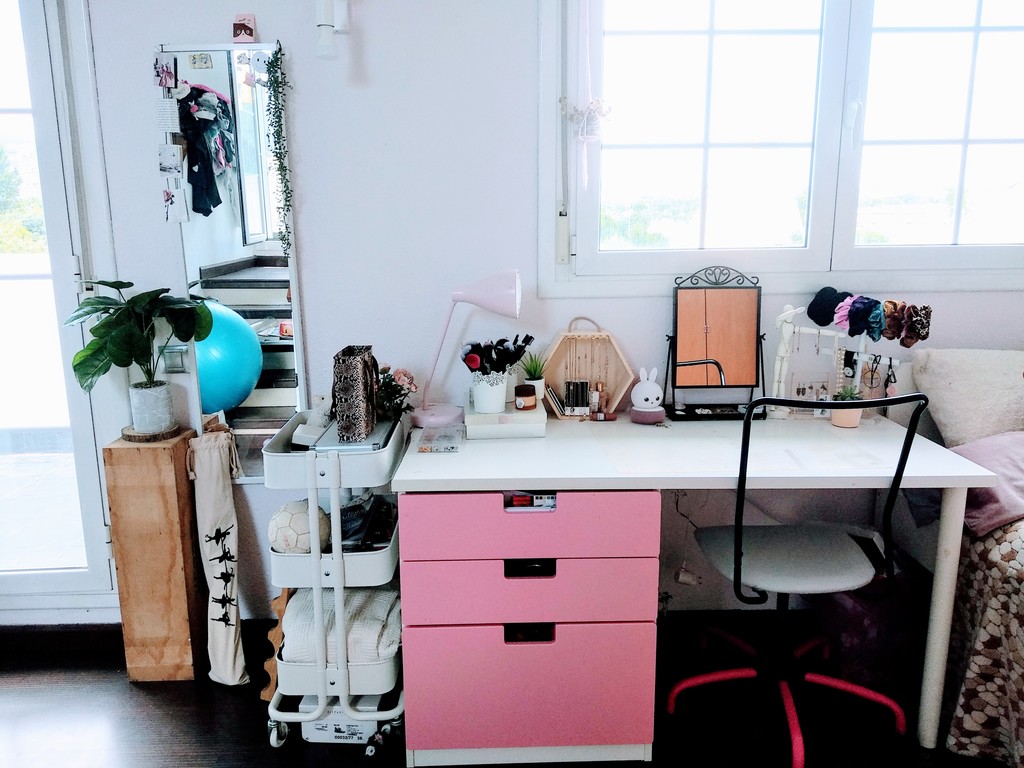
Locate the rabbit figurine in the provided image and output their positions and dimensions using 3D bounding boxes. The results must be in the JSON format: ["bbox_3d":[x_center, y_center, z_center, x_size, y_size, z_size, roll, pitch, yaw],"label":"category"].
[{"bbox_3d":[0.405,0.034,2.281,0.103,0.156,0.100,-2,11,-8],"label":"rabbit figurine"}]

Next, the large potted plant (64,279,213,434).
[{"bbox_3d":[-1.056,-0.076,2.187,0.410,0.440,0.340,0,11,-1],"label":"large potted plant"}]

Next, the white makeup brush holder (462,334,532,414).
[{"bbox_3d":[-0.038,-0.031,2.136,0.195,0.212,0.160,0,11,0],"label":"white makeup brush holder"}]

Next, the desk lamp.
[{"bbox_3d":[-0.135,-0.111,2.263,0.330,0.452,0.162,1,11,6],"label":"desk lamp"}]

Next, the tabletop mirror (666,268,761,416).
[{"bbox_3d":[0.610,-0.121,2.298,0.280,0.440,0.120,0,11,0],"label":"tabletop mirror"}]

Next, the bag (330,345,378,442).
[{"bbox_3d":[-0.411,0.024,2.038,0.090,0.220,0.165,0,11,0],"label":"bag"}]

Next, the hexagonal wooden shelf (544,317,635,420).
[{"bbox_3d":[0.215,-0.047,2.259,0.283,0.295,0.085,0,12,-1],"label":"hexagonal wooden shelf"}]

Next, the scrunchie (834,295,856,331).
[{"bbox_3d":[0.984,-0.211,2.269,0.055,0.107,0.095,7,14,34],"label":"scrunchie"}]

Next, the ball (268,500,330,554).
[{"bbox_3d":[-0.549,0.381,1.987,0.169,0.169,0.169,0,11,-1],"label":"ball"}]

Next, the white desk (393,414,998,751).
[{"bbox_3d":[0.423,0.520,2.128,1.395,0.738,0.612,0,11,0],"label":"white desk"}]

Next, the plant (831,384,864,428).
[{"bbox_3d":[0.968,0.060,2.221,0.095,0.123,0.095,0,11,-1],"label":"plant"}]

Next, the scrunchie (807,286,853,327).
[{"bbox_3d":[0.939,-0.230,2.280,0.090,0.115,0.110,9,14,38],"label":"scrunchie"}]

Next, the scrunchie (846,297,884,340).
[{"bbox_3d":[1.029,-0.193,2.238,0.075,0.118,0.105,9,14,38],"label":"scrunchie"}]

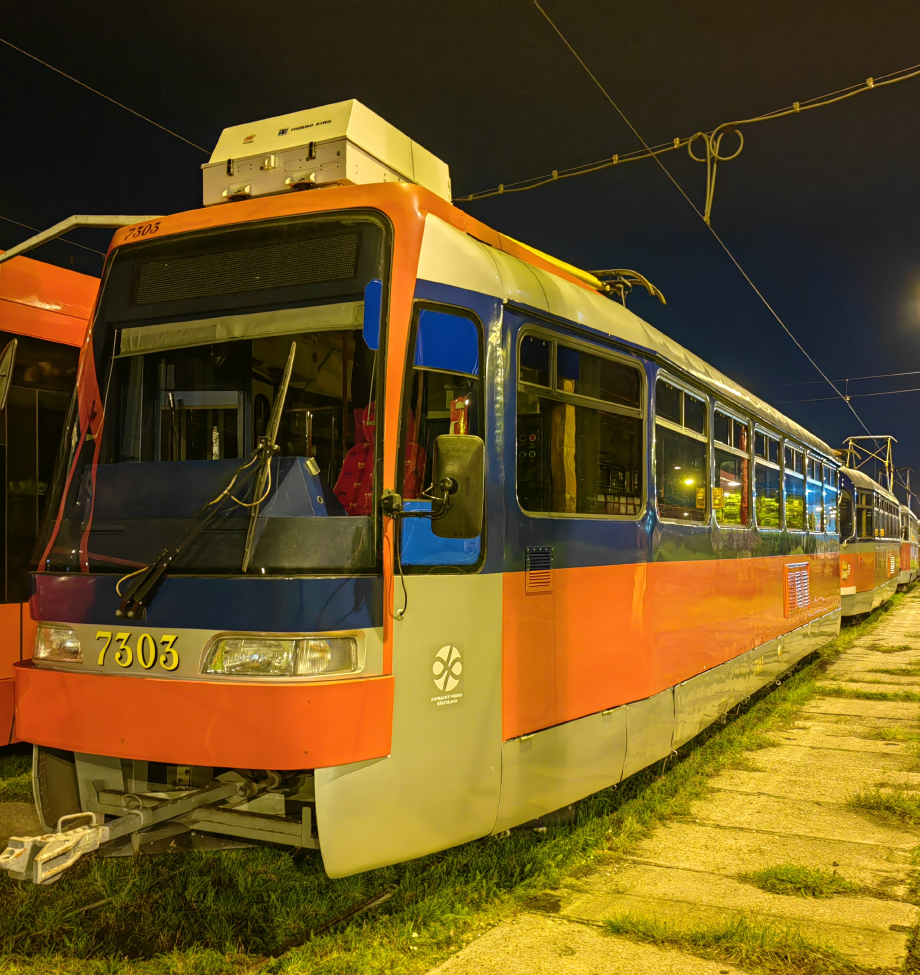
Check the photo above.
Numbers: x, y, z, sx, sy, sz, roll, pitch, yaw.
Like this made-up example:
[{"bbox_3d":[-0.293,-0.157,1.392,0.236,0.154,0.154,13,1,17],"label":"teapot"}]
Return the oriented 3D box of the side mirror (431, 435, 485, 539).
[{"bbox_3d":[-0.007,-0.002,3.660,0.190,0.370,0.080,-1,-3,10],"label":"side mirror"}]

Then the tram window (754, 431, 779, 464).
[{"bbox_3d":[2.722,-0.342,8.962,0.060,0.220,1.180,-2,-4,27],"label":"tram window"}]

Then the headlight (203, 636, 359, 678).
[{"bbox_3d":[-0.661,0.626,3.740,0.560,0.145,0.120,0,-3,5],"label":"headlight"}]

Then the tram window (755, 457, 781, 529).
[{"bbox_3d":[2.728,0.078,8.950,0.060,0.560,1.210,-2,-4,27],"label":"tram window"}]

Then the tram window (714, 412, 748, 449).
[{"bbox_3d":[2.061,-0.416,7.665,0.060,0.215,1.160,-2,-4,27],"label":"tram window"}]

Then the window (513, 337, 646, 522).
[{"bbox_3d":[0.634,-0.266,5.051,0.060,0.810,1.300,-2,-4,34],"label":"window"}]

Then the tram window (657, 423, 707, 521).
[{"bbox_3d":[1.413,-0.070,6.371,0.060,0.550,1.190,-2,-4,27],"label":"tram window"}]

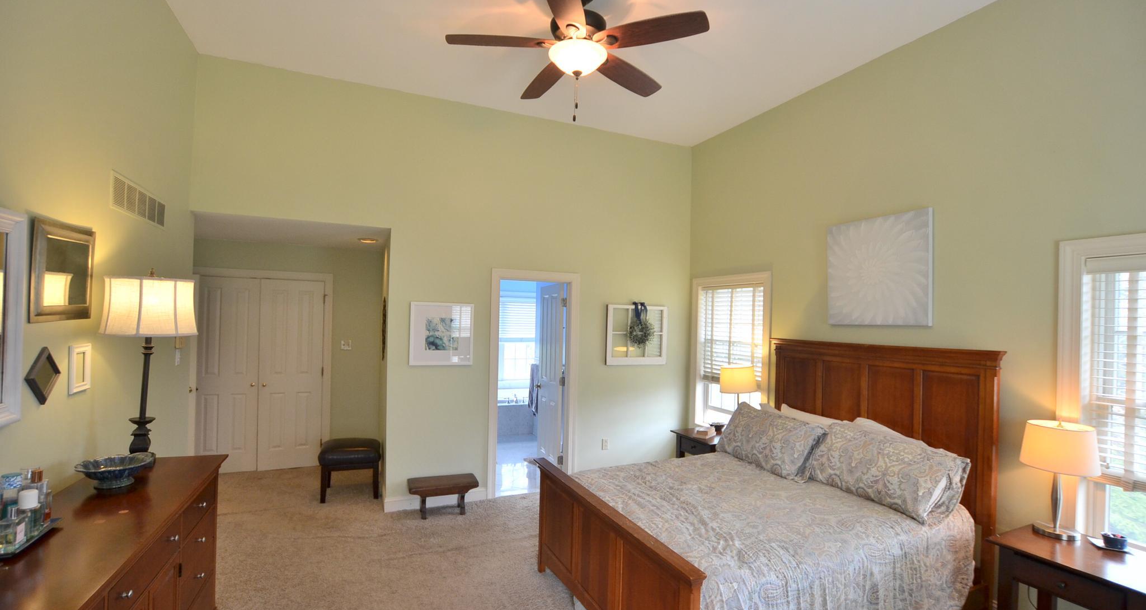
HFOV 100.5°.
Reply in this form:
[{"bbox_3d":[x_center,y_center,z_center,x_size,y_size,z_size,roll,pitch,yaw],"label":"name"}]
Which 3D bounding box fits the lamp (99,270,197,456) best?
[{"bbox_3d":[-2.125,0.318,2.410,0.380,0.985,0.380,1,-1,-24],"label":"lamp"}]

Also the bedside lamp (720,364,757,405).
[{"bbox_3d":[1.456,0.865,4.212,0.270,0.635,0.300,2,-2,-24],"label":"bedside lamp"}]

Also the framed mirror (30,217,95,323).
[{"bbox_3d":[-2.158,-0.127,2.008,0.030,0.405,0.450,2,-2,-24],"label":"framed mirror"}]

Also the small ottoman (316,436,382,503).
[{"bbox_3d":[-2.077,1.530,4.460,0.500,0.460,0.450,2,-2,-19],"label":"small ottoman"}]

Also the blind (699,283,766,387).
[{"bbox_3d":[1.607,0.328,4.831,0.060,1.035,0.890,2,-2,-24],"label":"blind"}]

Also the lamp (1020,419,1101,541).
[{"bbox_3d":[2.446,0.868,2.403,0.250,0.590,0.290,2,-2,-24],"label":"lamp"}]

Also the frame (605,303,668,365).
[{"bbox_3d":[0.694,0.325,5.105,0.740,0.645,0.050,1,-1,-24],"label":"frame"}]

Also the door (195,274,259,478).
[{"bbox_3d":[-3.578,0.725,4.907,0.590,2.010,0.045,2,-2,-24],"label":"door"}]

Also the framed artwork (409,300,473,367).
[{"bbox_3d":[-1.168,0.265,4.273,0.550,0.550,0.028,1,-1,-24],"label":"framed artwork"}]

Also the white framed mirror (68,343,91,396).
[{"bbox_3d":[-2.187,0.283,2.113,0.021,0.205,0.150,1,-1,-24],"label":"white framed mirror"}]

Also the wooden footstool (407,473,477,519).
[{"bbox_3d":[-1.124,1.661,4.121,0.555,0.268,0.250,1,-1,-21],"label":"wooden footstool"}]

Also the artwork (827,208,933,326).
[{"bbox_3d":[2.201,-0.245,3.478,0.040,0.780,0.748,1,-1,-24],"label":"artwork"}]

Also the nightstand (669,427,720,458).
[{"bbox_3d":[1.267,1.515,4.335,0.490,0.650,0.550,2,-2,-24],"label":"nightstand"}]

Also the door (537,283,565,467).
[{"bbox_3d":[-0.257,0.803,5.261,0.040,2.030,0.755,1,-1,-19],"label":"door"}]

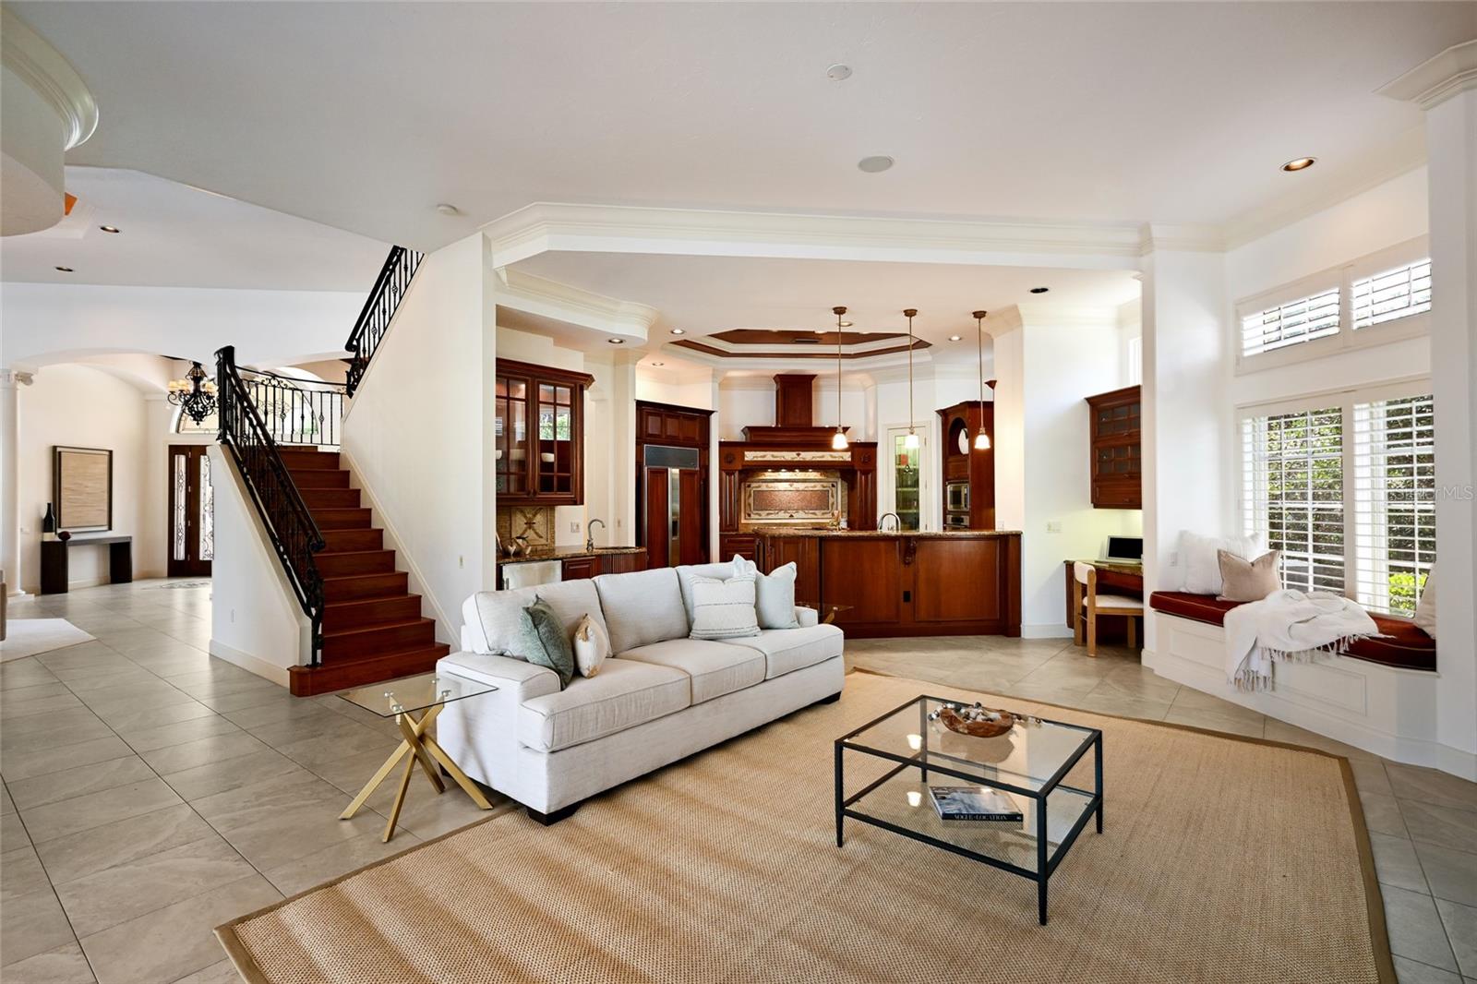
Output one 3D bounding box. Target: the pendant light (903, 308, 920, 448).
[{"bbox_3d":[1.794,-1.177,6.800,0.170,1.445,0.170,0,0,-5],"label":"pendant light"}]

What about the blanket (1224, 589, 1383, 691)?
[{"bbox_3d":[3.565,0.986,3.999,0.460,0.640,0.970,0,-1,-7],"label":"blanket"}]

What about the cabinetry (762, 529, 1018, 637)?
[{"bbox_3d":[1.505,0.927,7.010,2.700,1.070,1.100,0,-1,0],"label":"cabinetry"}]

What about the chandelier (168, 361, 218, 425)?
[{"bbox_3d":[-8.938,-1.649,10.850,0.780,1.050,0.780,0,0,-5],"label":"chandelier"}]

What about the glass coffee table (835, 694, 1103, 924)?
[{"bbox_3d":[0.951,1.206,2.678,0.792,0.420,0.804,-1,-1,41],"label":"glass coffee table"}]

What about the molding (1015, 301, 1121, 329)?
[{"bbox_3d":[3.364,-1.813,6.700,1.050,0.250,0.150,0,0,-7],"label":"molding"}]

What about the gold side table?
[{"bbox_3d":[-1.465,1.197,3.010,0.480,0.560,0.500,0,-1,38],"label":"gold side table"}]

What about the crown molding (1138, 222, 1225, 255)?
[{"bbox_3d":[3.449,-1.961,5.083,0.640,0.180,0.180,0,-1,0],"label":"crown molding"}]

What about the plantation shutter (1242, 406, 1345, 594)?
[{"bbox_3d":[3.892,0.072,4.613,0.070,1.240,0.750,0,-1,-7],"label":"plantation shutter"}]

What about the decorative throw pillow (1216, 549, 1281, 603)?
[{"bbox_3d":[3.929,0.648,5.050,0.450,0.420,0.160,0,-17,12],"label":"decorative throw pillow"}]

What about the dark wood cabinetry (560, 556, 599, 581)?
[{"bbox_3d":[-1.740,1.065,6.460,0.580,0.880,0.430,0,-1,39],"label":"dark wood cabinetry"}]

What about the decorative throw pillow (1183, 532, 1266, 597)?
[{"bbox_3d":[3.643,0.547,4.954,0.520,0.500,0.170,-3,-15,22],"label":"decorative throw pillow"}]

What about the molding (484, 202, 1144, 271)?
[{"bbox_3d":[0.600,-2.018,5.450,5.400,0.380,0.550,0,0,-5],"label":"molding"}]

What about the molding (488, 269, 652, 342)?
[{"bbox_3d":[-1.407,-1.620,5.831,0.220,0.280,1.700,-1,-1,39],"label":"molding"}]

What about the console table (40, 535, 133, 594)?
[{"bbox_3d":[-10.470,1.157,10.600,0.360,0.800,1.270,0,0,-6],"label":"console table"}]

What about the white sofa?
[{"bbox_3d":[-0.427,0.978,3.997,1.000,0.920,2.327,-1,-1,41],"label":"white sofa"}]

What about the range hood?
[{"bbox_3d":[0.879,-1.260,10.100,1.720,1.090,0.500,0,0,-5],"label":"range hood"}]

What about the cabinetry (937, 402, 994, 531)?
[{"bbox_3d":[3.091,0.200,8.398,0.700,2.540,0.900,0,-1,0],"label":"cabinetry"}]

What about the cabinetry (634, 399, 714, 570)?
[{"bbox_3d":[-1.140,0.158,9.480,0.650,2.740,1.420,0,-1,40],"label":"cabinetry"}]

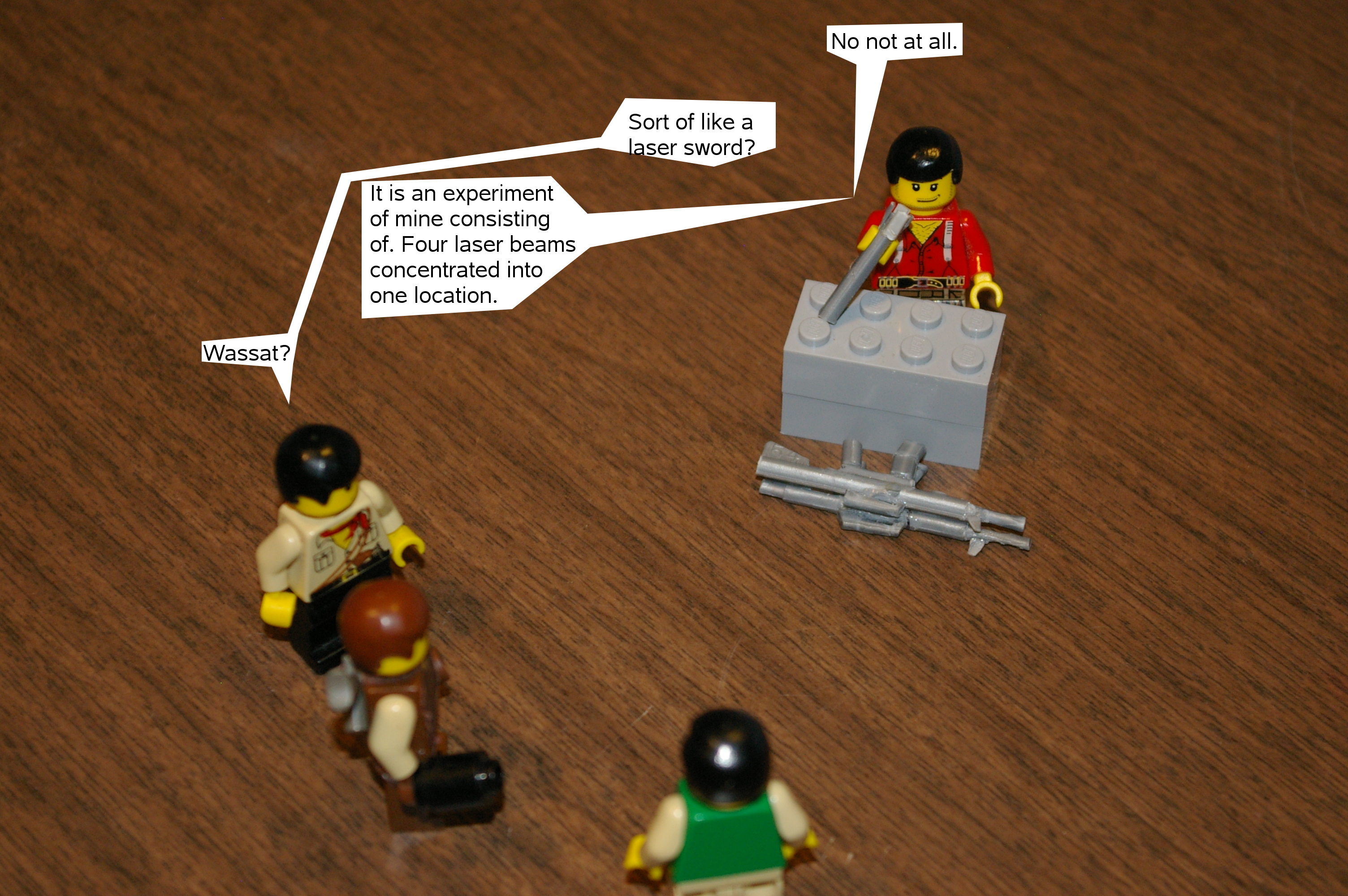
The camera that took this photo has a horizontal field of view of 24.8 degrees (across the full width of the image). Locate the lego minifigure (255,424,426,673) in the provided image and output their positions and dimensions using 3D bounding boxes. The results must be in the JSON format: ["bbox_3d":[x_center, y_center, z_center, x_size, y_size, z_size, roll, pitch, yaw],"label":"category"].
[{"bbox_3d":[-0.049,0.013,0.445,0.025,0.041,0.013,-31,55,-25],"label":"lego minifigure"}]

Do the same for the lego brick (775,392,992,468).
[{"bbox_3d":[0.034,-0.009,0.486,0.032,0.010,0.016,10,49,9],"label":"lego brick"}]

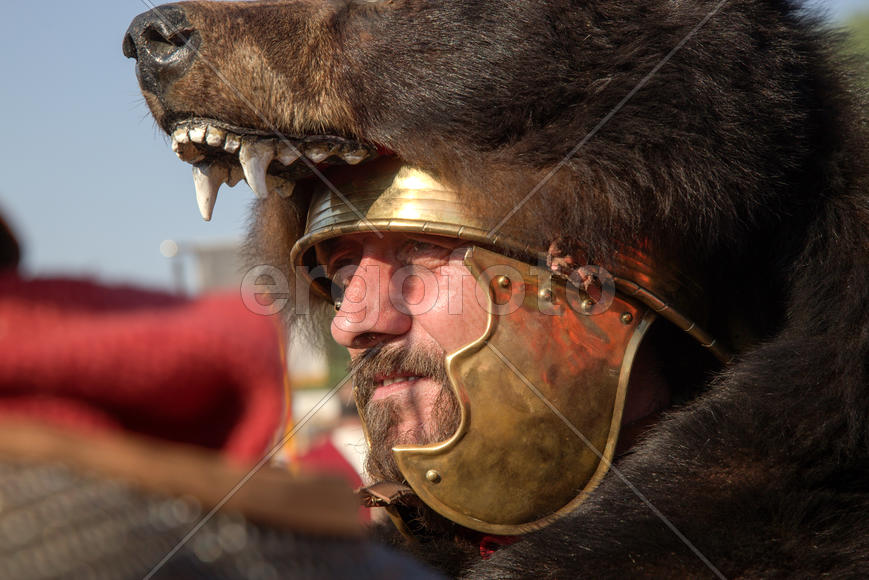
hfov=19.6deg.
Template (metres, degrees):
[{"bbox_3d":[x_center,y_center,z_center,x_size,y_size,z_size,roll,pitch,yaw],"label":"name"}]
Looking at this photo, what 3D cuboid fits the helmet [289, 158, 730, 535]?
[{"bbox_3d":[0.044,-0.006,1.530,0.275,0.292,0.220,0,-3,-40],"label":"helmet"}]

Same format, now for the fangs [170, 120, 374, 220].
[{"bbox_3d":[-0.101,-0.070,1.450,0.115,0.052,0.080,4,-13,-30],"label":"fangs"}]

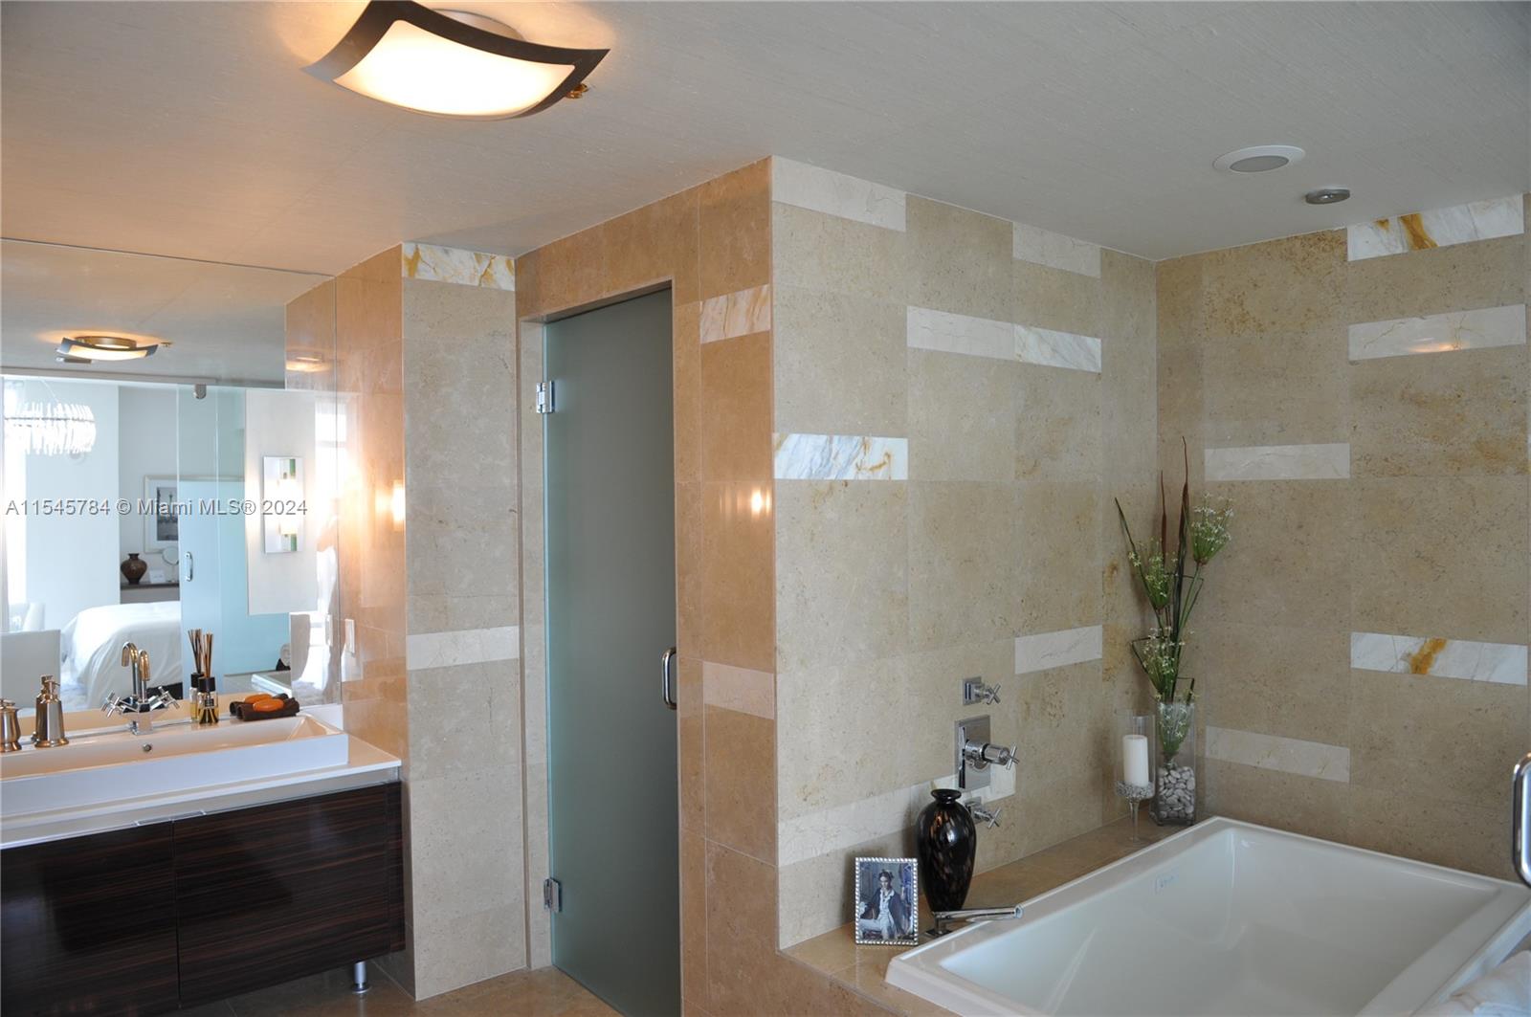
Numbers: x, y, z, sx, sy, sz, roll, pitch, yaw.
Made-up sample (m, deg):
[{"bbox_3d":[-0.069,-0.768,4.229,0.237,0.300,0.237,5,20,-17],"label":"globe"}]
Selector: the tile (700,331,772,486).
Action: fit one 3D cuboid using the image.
[{"bbox_3d":[-0.066,-0.241,2.467,0.012,0.346,0.278,-1,1,-40],"label":"tile"}]

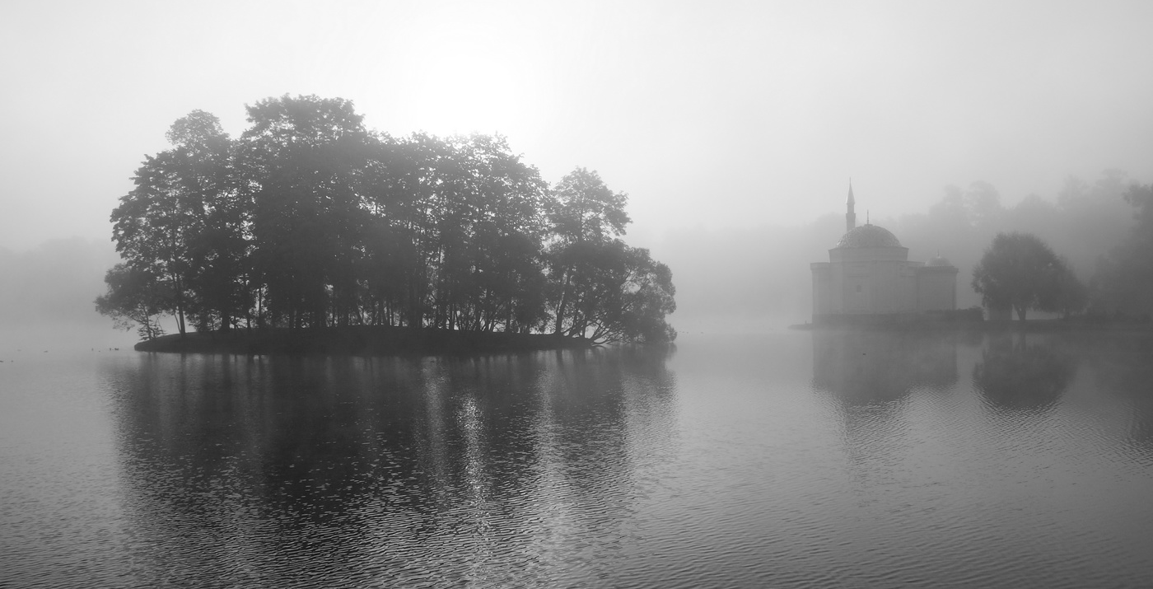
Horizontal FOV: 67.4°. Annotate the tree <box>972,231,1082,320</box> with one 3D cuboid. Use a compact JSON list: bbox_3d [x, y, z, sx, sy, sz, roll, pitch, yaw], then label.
[{"bbox_3d":[63.030,-2.580,121.000,15.300,12.500,14.000,-1,-1,27],"label":"tree"}]

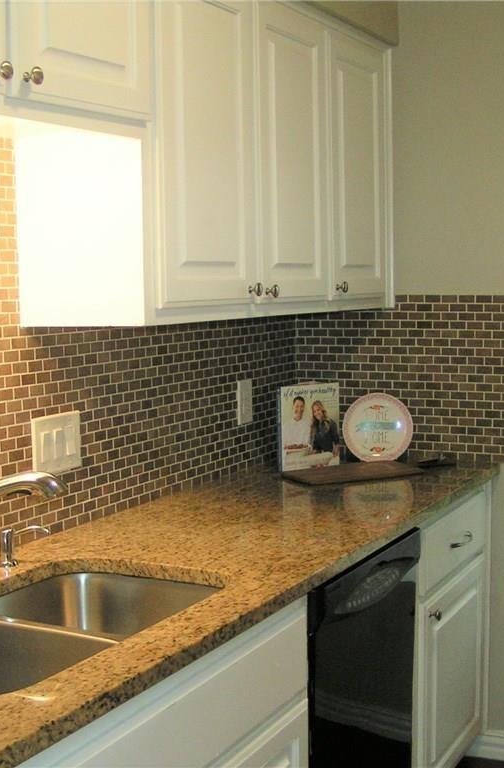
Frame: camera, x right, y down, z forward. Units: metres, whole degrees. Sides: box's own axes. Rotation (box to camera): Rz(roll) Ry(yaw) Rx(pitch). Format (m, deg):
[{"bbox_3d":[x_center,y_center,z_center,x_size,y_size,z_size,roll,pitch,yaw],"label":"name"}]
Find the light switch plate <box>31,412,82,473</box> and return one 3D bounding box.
[{"bbox_3d":[-0.415,0.127,2.376,0.010,0.123,0.168,2,6,27],"label":"light switch plate"}]

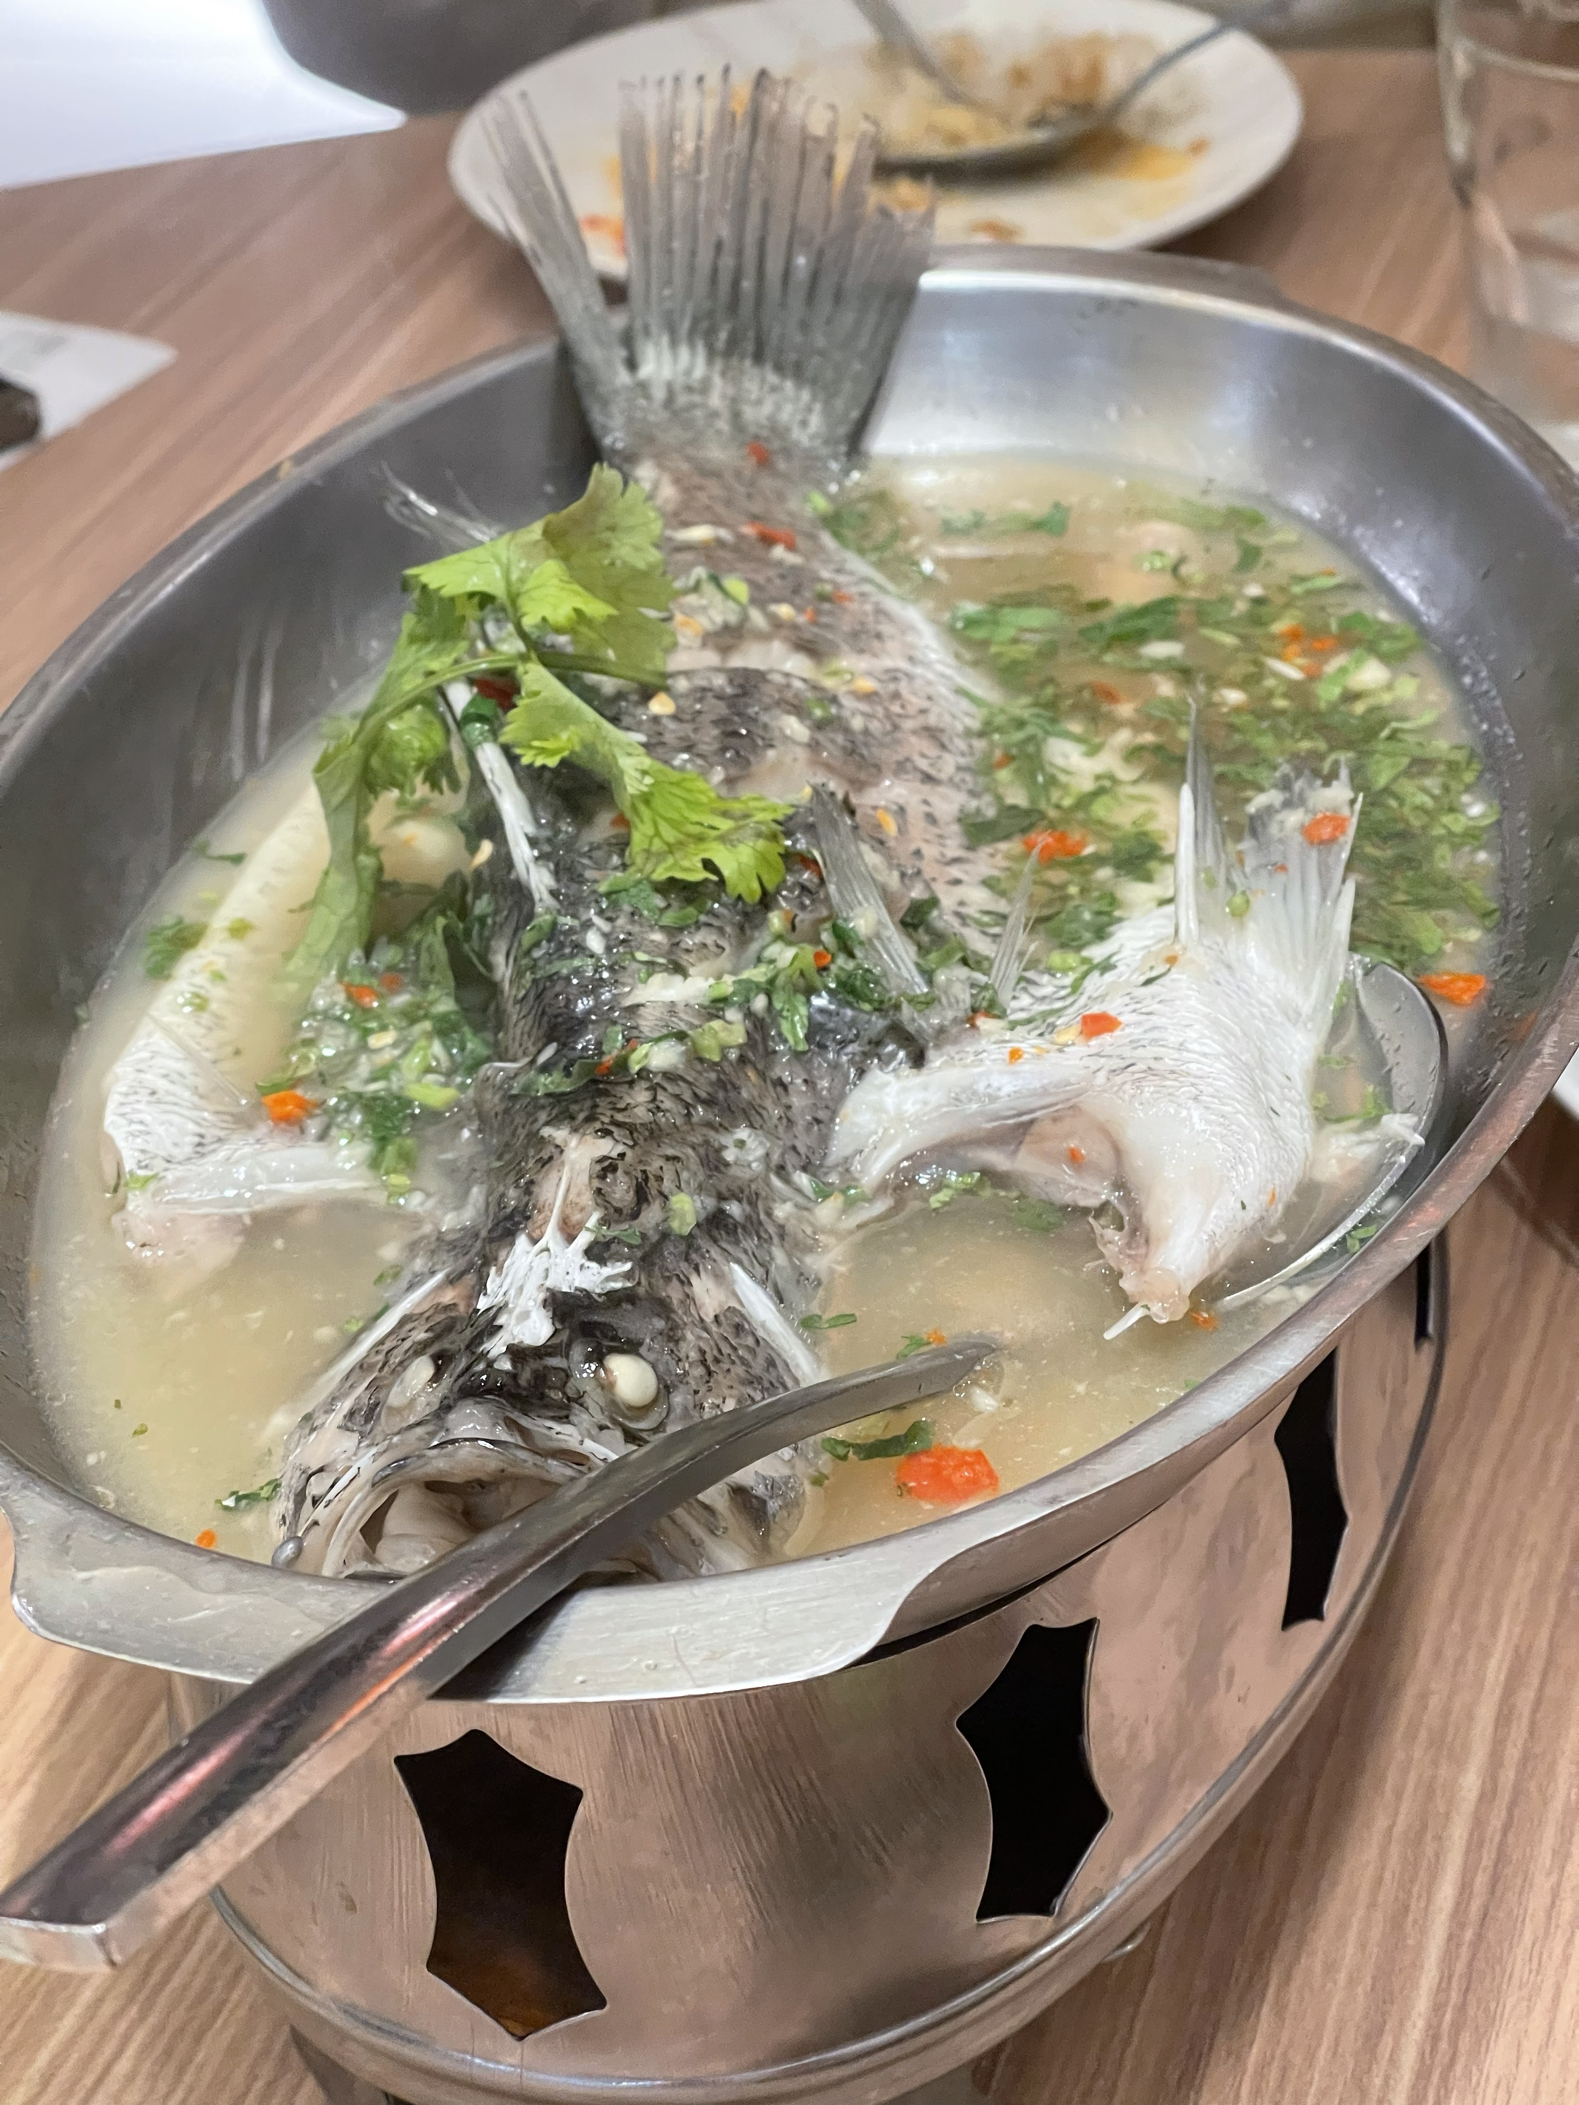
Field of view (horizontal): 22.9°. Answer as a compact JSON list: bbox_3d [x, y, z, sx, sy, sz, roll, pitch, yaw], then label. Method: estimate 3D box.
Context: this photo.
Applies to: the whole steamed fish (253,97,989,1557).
[{"bbox_3d":[-0.014,-0.050,0.616,0.093,0.078,0.372,-3,34,5],"label":"whole steamed fish"}]

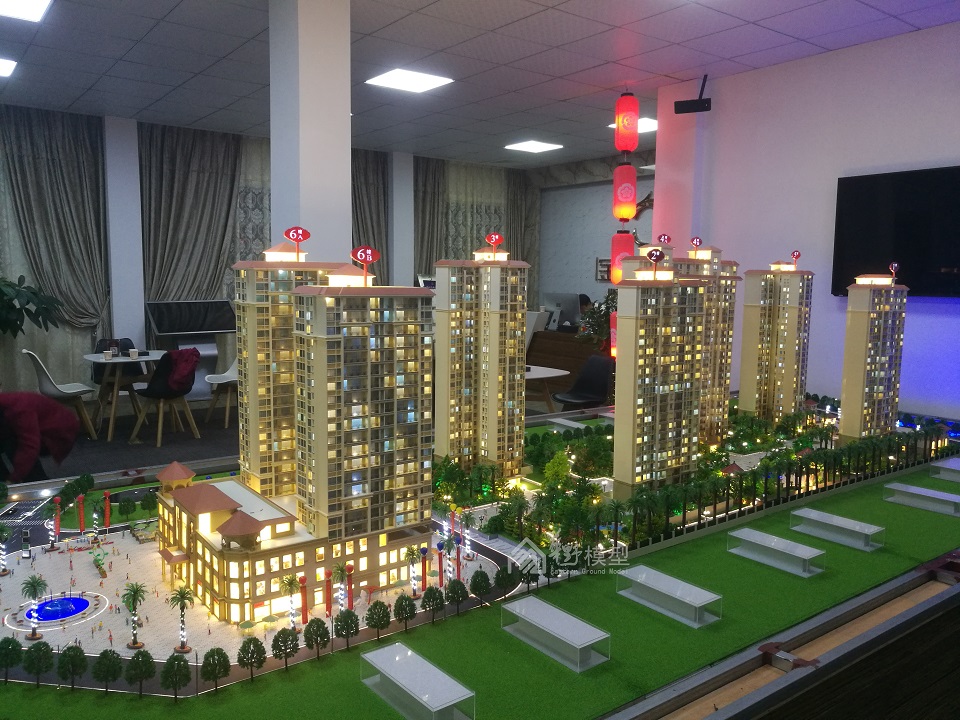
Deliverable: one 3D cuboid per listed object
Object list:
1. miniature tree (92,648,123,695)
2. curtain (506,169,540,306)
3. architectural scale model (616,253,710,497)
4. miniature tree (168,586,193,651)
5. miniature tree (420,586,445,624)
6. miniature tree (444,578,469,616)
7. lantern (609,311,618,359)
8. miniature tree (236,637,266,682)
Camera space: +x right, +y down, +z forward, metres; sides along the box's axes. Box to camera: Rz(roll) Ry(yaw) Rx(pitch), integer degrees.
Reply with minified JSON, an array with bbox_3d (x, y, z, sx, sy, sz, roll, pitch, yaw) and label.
[{"bbox_3d":[-0.830,0.691,1.664,0.063,0.107,0.063,-4,8,-37],"label":"miniature tree"},{"bbox_3d":[0.683,-1.431,11.874,0.720,3.050,0.180,-4,8,-37],"label":"curtain"},{"bbox_3d":[0.764,0.070,3.185,0.430,1.030,0.155,-4,8,-37],"label":"architectural scale model"},{"bbox_3d":[-0.736,0.640,1.844,0.061,0.169,0.061,-4,8,-37],"label":"miniature tree"},{"bbox_3d":[-0.123,0.645,1.967,0.064,0.102,0.064,1,7,0],"label":"miniature tree"},{"bbox_3d":[-0.060,0.640,2.017,0.064,0.101,0.064,1,7,0],"label":"miniature tree"},{"bbox_3d":[1.230,-0.208,6.495,0.197,0.500,0.197,-4,8,-37],"label":"lantern"},{"bbox_3d":[-0.515,0.678,1.693,0.061,0.102,0.061,-4,8,-37],"label":"miniature tree"}]

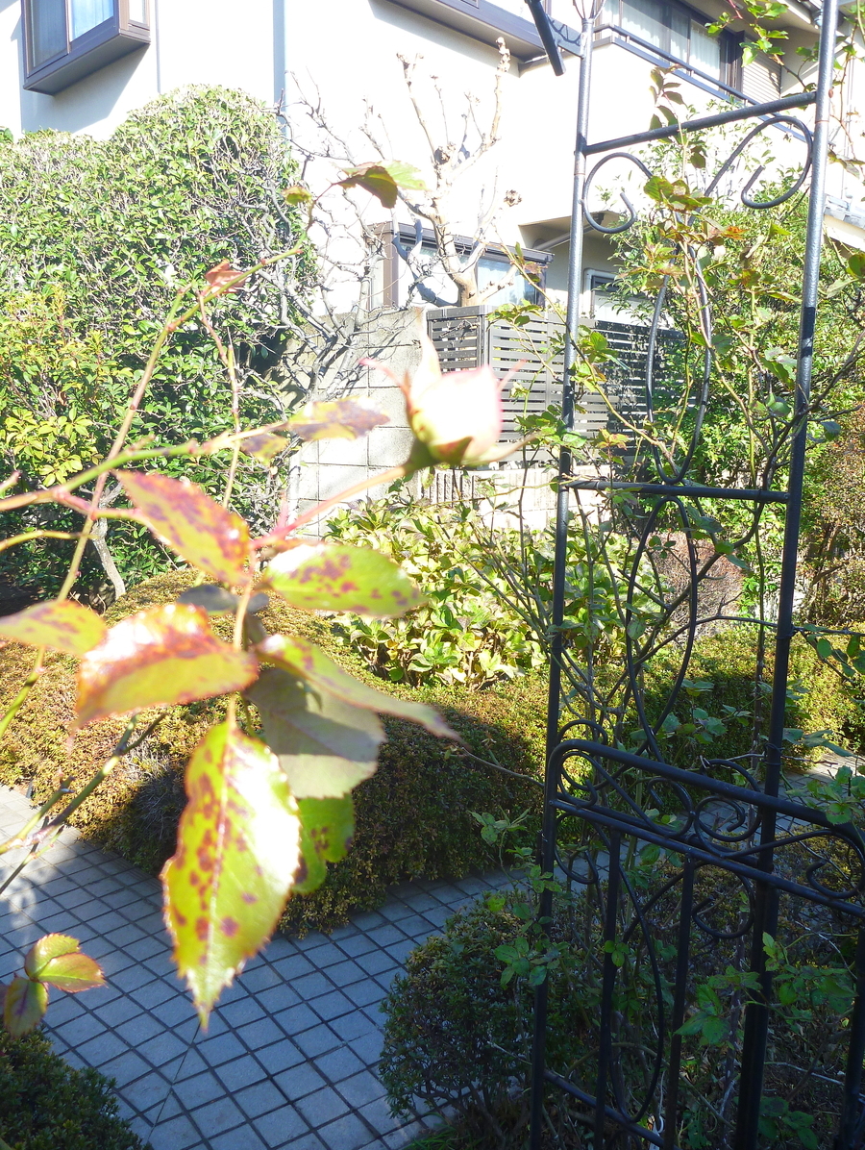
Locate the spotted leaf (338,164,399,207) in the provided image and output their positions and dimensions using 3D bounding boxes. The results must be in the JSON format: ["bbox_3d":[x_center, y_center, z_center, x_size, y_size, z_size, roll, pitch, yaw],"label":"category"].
[{"bbox_3d":[-0.040,-0.242,0.580,0.038,0.028,0.028,1,9,-6],"label":"spotted leaf"}]

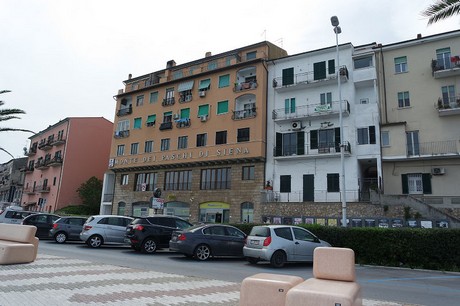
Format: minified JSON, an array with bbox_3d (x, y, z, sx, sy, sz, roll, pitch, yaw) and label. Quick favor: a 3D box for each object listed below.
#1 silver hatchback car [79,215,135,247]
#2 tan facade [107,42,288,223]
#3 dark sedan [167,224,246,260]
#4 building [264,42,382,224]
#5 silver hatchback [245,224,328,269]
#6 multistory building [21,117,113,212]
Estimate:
[{"bbox_3d":[-5.751,4.211,16.563,4.270,1.600,1.780,10,-14,-31],"label":"silver hatchback car"},{"bbox_3d":[-3.168,-0.390,40.631,22.363,21.100,12.000,-4,-13,29],"label":"tan facade"},{"bbox_3d":[-0.283,3.849,13.425,4.520,1.420,1.820,9,-14,-27],"label":"dark sedan"},{"bbox_3d":[10.394,-0.613,31.844,10.023,18.000,11.000,-4,-13,27],"label":"building"},{"bbox_3d":[2.424,3.706,12.332,3.670,1.460,1.660,10,-15,-31],"label":"silver hatchback"},{"bbox_3d":[-27.168,3.451,53.771,17.972,16.300,10.500,-8,-16,41],"label":"multistory building"}]

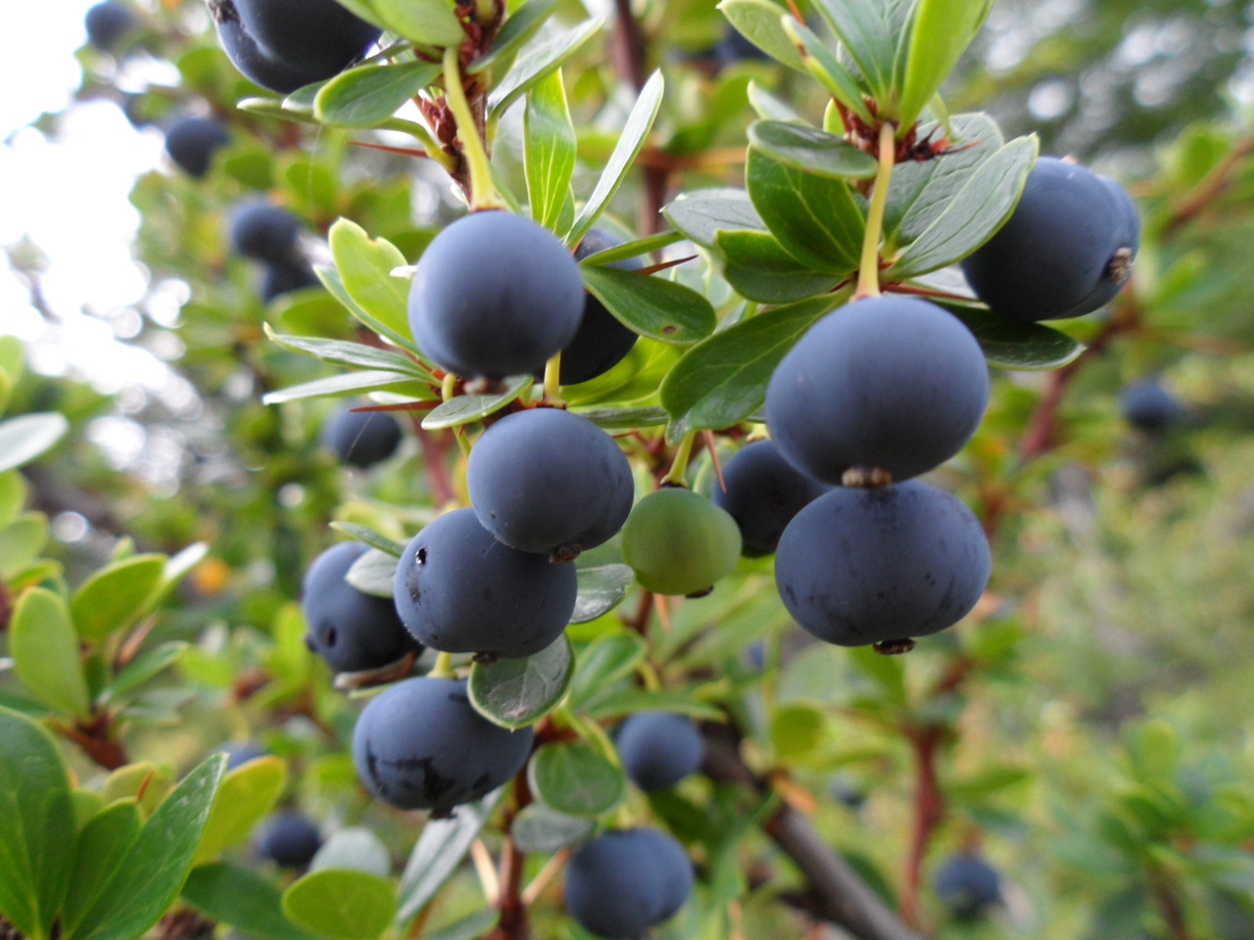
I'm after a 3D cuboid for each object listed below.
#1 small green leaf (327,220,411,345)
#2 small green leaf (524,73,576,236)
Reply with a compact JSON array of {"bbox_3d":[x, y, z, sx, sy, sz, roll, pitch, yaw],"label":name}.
[{"bbox_3d":[-0.017,-0.013,0.079,0.005,0.012,0.001,-41,16,-28],"label":"small green leaf"},{"bbox_3d":[-0.005,-0.023,0.082,0.004,0.013,0.002,-10,-15,27],"label":"small green leaf"}]

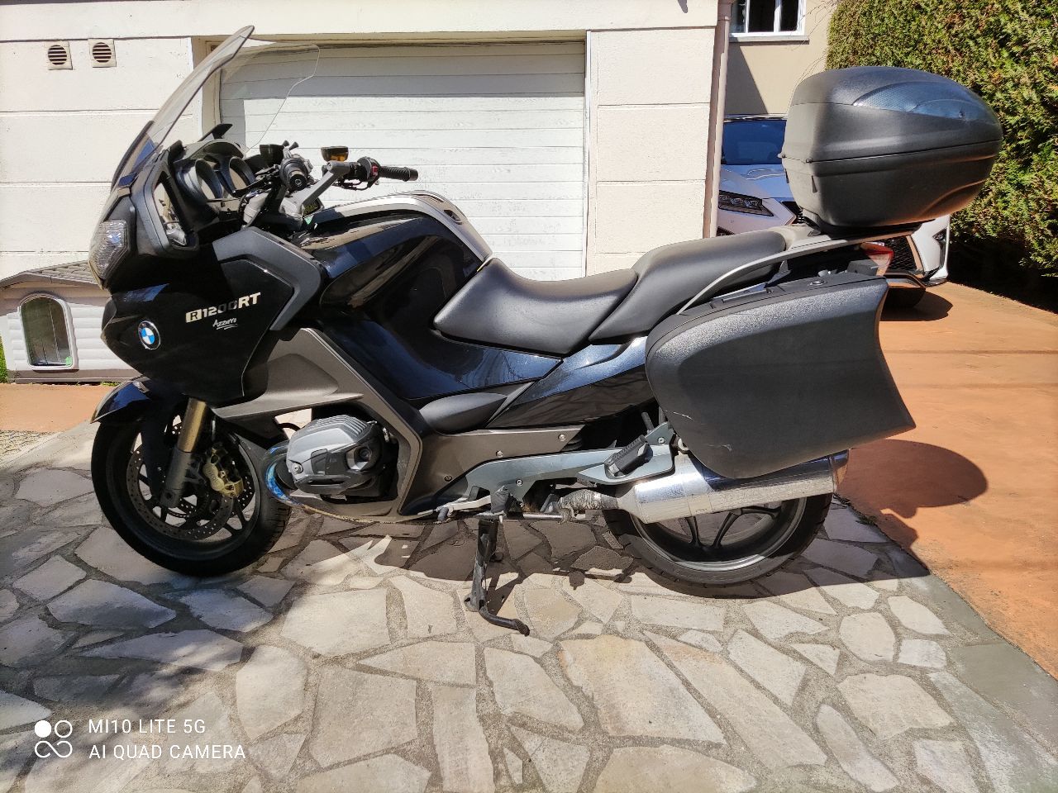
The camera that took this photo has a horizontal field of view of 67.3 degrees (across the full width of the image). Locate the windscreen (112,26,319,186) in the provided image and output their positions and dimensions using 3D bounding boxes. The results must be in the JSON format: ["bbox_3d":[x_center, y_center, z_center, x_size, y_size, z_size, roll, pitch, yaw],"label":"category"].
[{"bbox_3d":[-0.838,-0.726,2.001,0.530,0.360,0.510,0,17,6],"label":"windscreen"}]

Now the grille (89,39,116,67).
[{"bbox_3d":[-2.949,-2.374,5.489,0.183,0.177,0.025,1,17,5],"label":"grille"}]

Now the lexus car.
[{"bbox_3d":[2.487,-1.990,8.053,1.900,1.690,4.880,1,16,4],"label":"lexus car"}]

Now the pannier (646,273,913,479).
[{"bbox_3d":[0.525,-0.056,1.723,0.555,0.425,0.260,1,17,4],"label":"pannier"}]

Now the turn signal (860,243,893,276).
[{"bbox_3d":[0.806,-0.319,1.853,0.080,0.085,0.075,1,17,4],"label":"turn signal"}]

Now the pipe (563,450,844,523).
[{"bbox_3d":[0.409,0.214,1.931,0.690,0.145,0.140,-9,16,9],"label":"pipe"}]

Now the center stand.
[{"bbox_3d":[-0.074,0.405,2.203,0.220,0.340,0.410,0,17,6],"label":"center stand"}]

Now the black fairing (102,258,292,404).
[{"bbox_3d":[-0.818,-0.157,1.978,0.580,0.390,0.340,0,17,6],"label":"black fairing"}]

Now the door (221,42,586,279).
[{"bbox_3d":[-0.918,-1.557,5.867,2.614,1.898,0.080,1,17,5],"label":"door"}]

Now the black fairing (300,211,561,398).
[{"bbox_3d":[-0.228,-0.218,1.922,0.610,0.445,0.220,1,17,4],"label":"black fairing"}]

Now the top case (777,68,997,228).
[{"bbox_3d":[0.843,-0.582,1.870,0.480,0.335,0.560,-4,16,7],"label":"top case"}]

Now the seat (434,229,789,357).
[{"bbox_3d":[0.205,-0.286,2.047,0.865,0.285,0.360,1,17,4],"label":"seat"}]

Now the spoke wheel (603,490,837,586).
[{"bbox_3d":[0.510,0.228,2.186,0.630,0.630,0.180,1,17,4],"label":"spoke wheel"}]

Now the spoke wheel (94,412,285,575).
[{"bbox_3d":[-0.978,0.245,2.312,0.600,0.600,0.125,0,16,8],"label":"spoke wheel"}]

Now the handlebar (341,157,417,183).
[{"bbox_3d":[-0.424,-0.643,2.292,0.085,0.085,0.300,13,22,36],"label":"handlebar"}]

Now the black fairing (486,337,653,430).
[{"bbox_3d":[0.118,-0.042,1.962,0.430,0.240,0.120,1,17,4],"label":"black fairing"}]

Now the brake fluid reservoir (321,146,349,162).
[{"bbox_3d":[-0.534,-0.666,2.194,0.073,0.048,0.066,0,17,8],"label":"brake fluid reservoir"}]

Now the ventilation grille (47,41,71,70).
[{"bbox_3d":[-3.076,-2.226,5.184,0.162,0.167,0.028,1,16,4],"label":"ventilation grille"}]

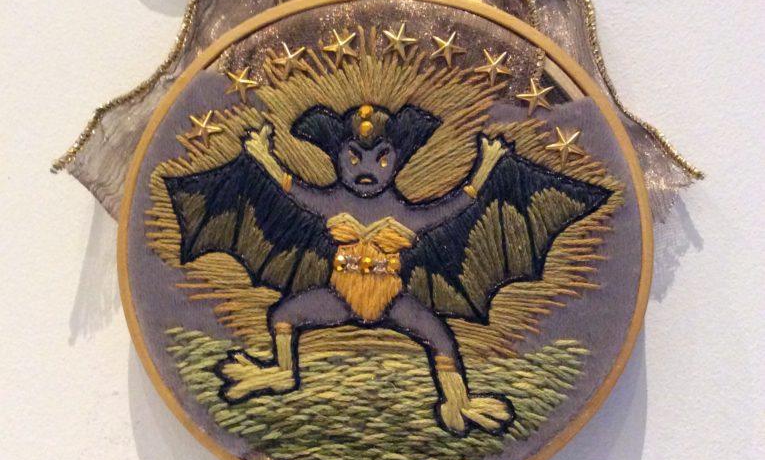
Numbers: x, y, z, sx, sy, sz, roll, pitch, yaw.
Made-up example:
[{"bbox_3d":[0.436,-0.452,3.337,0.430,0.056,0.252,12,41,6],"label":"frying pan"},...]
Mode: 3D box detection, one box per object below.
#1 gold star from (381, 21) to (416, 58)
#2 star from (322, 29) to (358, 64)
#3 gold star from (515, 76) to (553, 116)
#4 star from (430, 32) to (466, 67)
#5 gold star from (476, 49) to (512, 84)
[{"bbox_3d":[0.005,-0.049,0.247,0.009,0.010,0.003,0,0,0],"label":"gold star"},{"bbox_3d":[-0.011,-0.048,0.247,0.009,0.010,0.003,0,0,0],"label":"star"},{"bbox_3d":[0.040,-0.035,0.247,0.010,0.010,0.003,0,0,0],"label":"gold star"},{"bbox_3d":[0.018,-0.047,0.247,0.009,0.009,0.003,0,0,0],"label":"star"},{"bbox_3d":[0.029,-0.043,0.247,0.010,0.010,0.003,0,0,0],"label":"gold star"}]

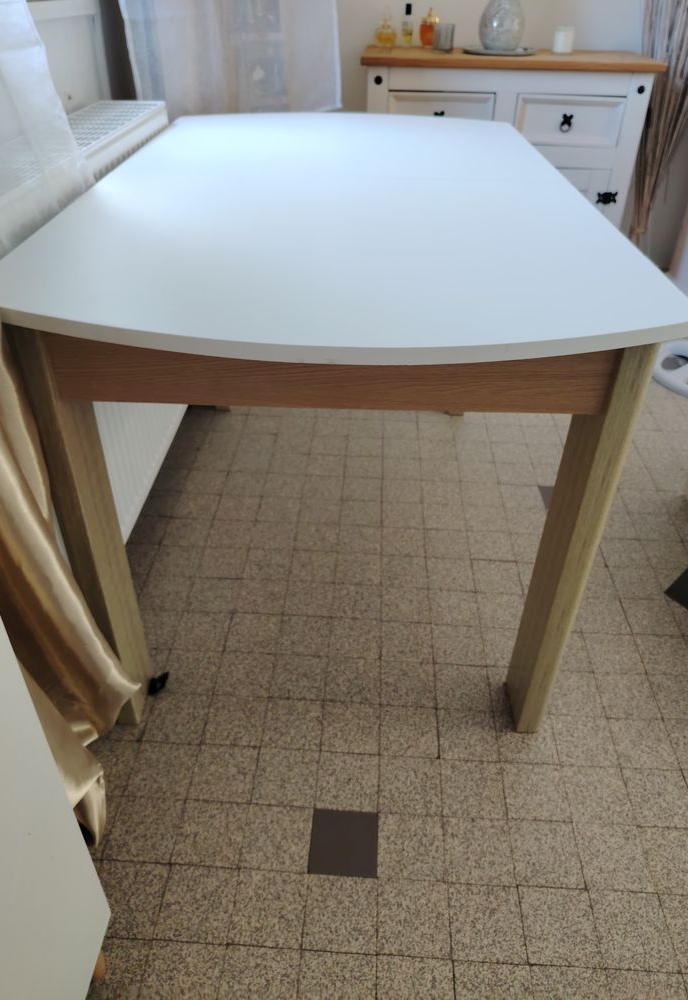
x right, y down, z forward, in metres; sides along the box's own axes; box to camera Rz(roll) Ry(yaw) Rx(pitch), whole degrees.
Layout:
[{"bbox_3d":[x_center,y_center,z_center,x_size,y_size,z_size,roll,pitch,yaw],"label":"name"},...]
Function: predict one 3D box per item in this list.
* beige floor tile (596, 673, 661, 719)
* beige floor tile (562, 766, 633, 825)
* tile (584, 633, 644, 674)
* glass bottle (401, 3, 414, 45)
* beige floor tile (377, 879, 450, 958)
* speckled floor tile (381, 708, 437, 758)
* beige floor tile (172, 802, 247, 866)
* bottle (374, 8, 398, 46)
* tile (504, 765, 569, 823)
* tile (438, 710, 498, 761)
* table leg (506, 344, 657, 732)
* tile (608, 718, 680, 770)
[{"bbox_3d":[0.518,0.360,1.268,0.098,0.010,0.098,3,37,2],"label":"beige floor tile"},{"bbox_3d":[0.405,0.475,1.113,0.100,0.010,0.100,3,37,2],"label":"beige floor tile"},{"bbox_3d":[0.521,0.300,1.349,0.100,0.010,0.100,3,37,2],"label":"tile"},{"bbox_3d":[0.228,-1.714,2.509,0.039,0.134,0.039,3,37,2],"label":"glass bottle"},{"bbox_3d":[0.097,0.584,0.967,0.100,0.010,0.100,3,37,2],"label":"beige floor tile"},{"bbox_3d":[0.113,0.403,1.206,0.100,0.010,0.100,3,37,2],"label":"speckled floor tile"},{"bbox_3d":[-0.202,0.508,1.051,0.098,0.010,0.098,3,37,2],"label":"beige floor tile"},{"bbox_3d":[0.146,-1.629,2.395,0.068,0.106,0.060,3,37,2],"label":"bottle"},{"bbox_3d":[0.308,0.473,1.121,0.100,0.010,0.100,3,37,2],"label":"tile"},{"bbox_3d":[0.213,0.408,1.197,0.098,0.010,0.098,3,37,2],"label":"tile"},{"bbox_3d":[0.325,0.080,1.021,0.037,0.725,0.108,3,37,2],"label":"table leg"},{"bbox_3d":[0.511,0.420,1.187,0.099,0.010,0.099,3,37,2],"label":"tile"}]

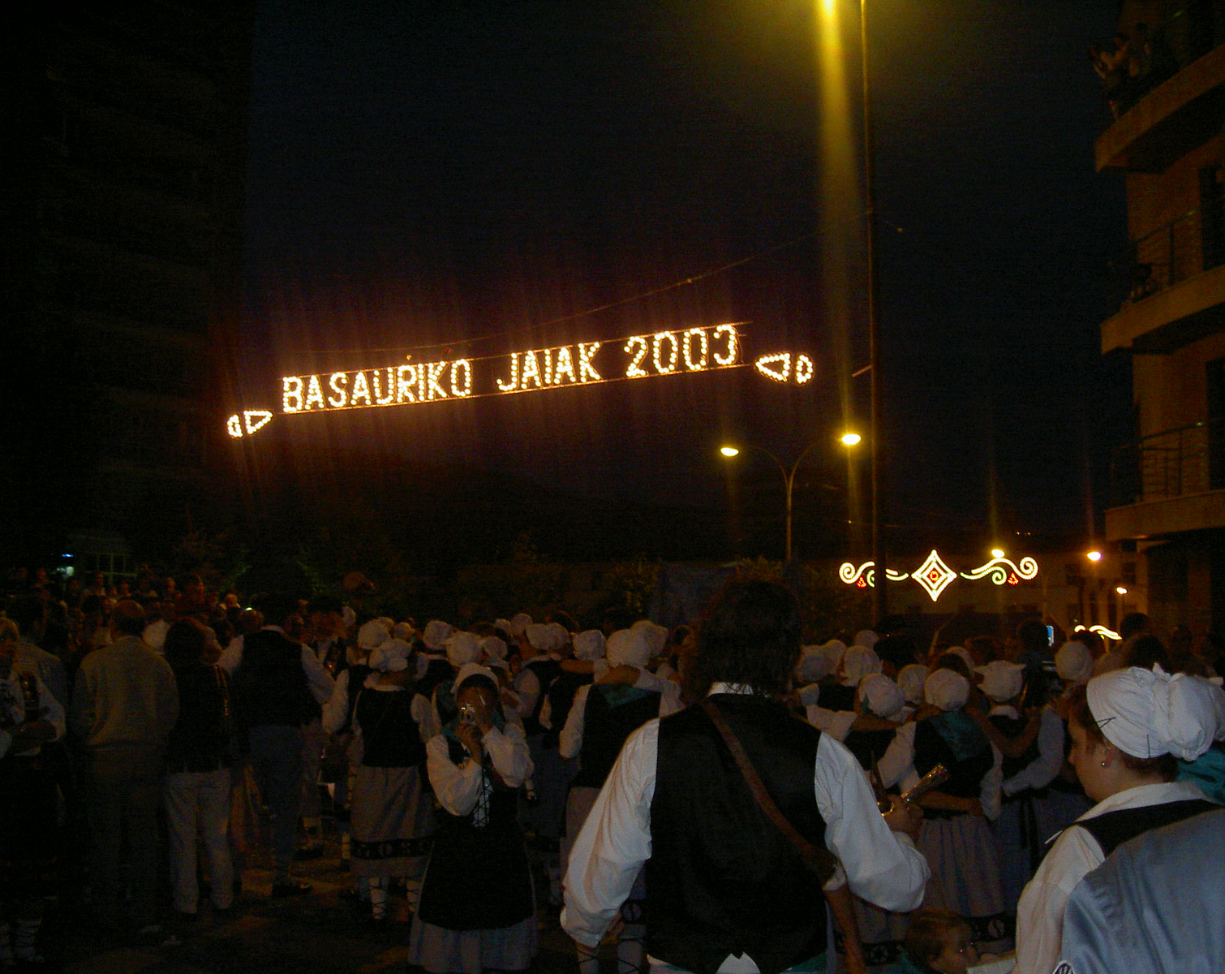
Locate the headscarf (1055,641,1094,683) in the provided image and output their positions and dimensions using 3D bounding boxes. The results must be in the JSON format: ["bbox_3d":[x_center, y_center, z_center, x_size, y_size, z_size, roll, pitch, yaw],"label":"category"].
[{"bbox_3d":[2.306,0.873,7.300,0.190,0.200,0.230,2,-6,-15],"label":"headscarf"}]

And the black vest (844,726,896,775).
[{"bbox_3d":[1.213,1.275,6.900,0.350,0.440,0.240,0,-7,3],"label":"black vest"}]

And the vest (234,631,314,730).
[{"bbox_3d":[-2.041,1.156,8.800,0.460,0.570,0.270,0,-7,0],"label":"vest"}]

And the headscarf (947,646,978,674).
[{"bbox_3d":[1.882,0.951,7.900,0.220,0.180,0.190,4,-6,-30],"label":"headscarf"}]

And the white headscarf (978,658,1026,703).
[{"bbox_3d":[1.854,0.914,6.900,0.200,0.200,0.230,1,-6,0],"label":"white headscarf"}]

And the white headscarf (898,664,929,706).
[{"bbox_3d":[1.615,1.052,7.800,0.210,0.220,0.230,0,-5,0],"label":"white headscarf"}]

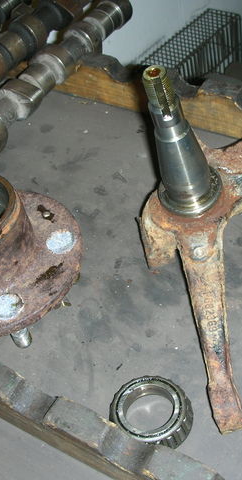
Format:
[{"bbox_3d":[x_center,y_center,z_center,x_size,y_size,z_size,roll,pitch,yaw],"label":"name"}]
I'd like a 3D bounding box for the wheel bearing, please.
[{"bbox_3d":[0.019,0.112,0.417,0.056,0.018,0.056,-6,45,6],"label":"wheel bearing"}]

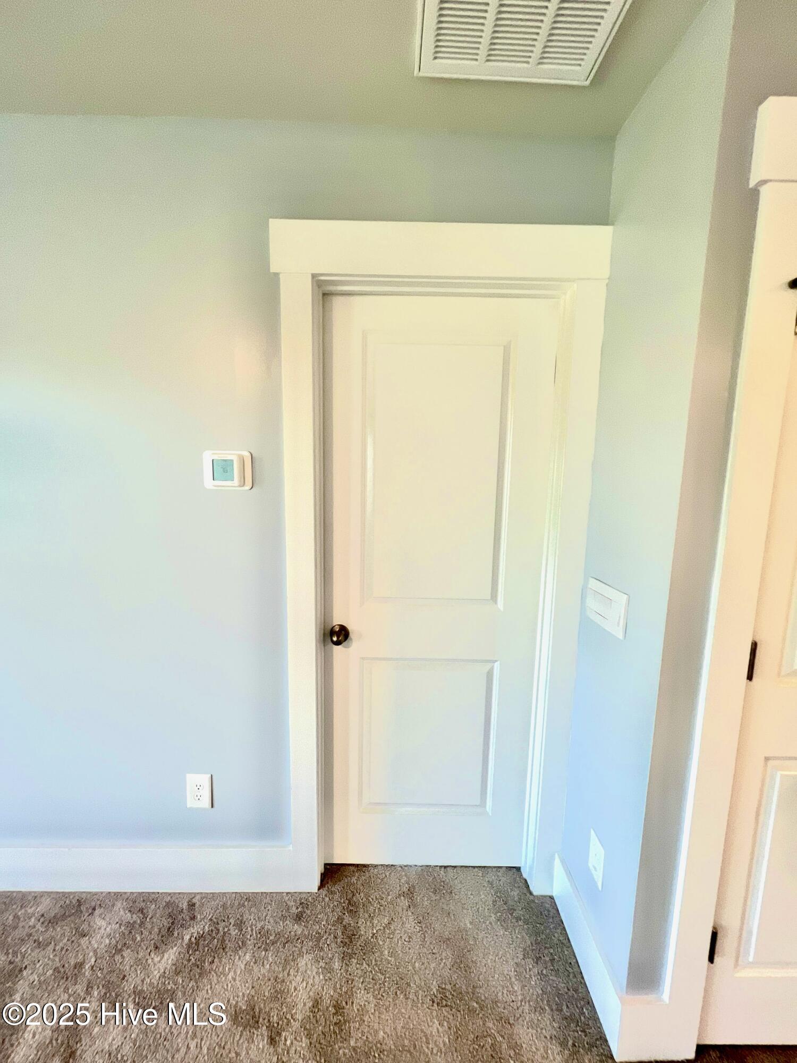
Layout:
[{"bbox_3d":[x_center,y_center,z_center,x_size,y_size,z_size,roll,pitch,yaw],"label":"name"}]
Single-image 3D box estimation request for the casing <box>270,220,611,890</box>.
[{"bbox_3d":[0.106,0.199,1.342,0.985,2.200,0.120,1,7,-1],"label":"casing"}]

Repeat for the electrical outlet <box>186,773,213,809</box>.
[{"bbox_3d":[-0.686,0.893,1.376,0.082,0.126,0.012,1,7,-1],"label":"electrical outlet"}]

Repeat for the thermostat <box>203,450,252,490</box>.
[{"bbox_3d":[-0.527,-0.188,1.224,0.149,0.119,0.035,1,7,-1],"label":"thermostat"}]

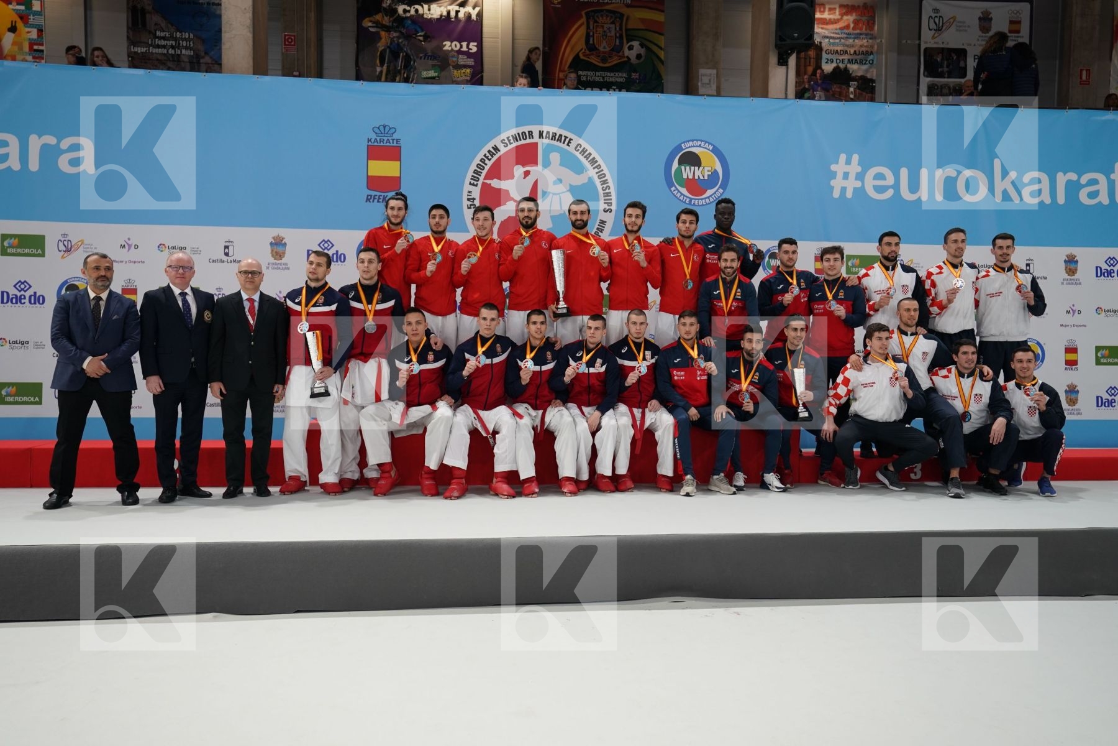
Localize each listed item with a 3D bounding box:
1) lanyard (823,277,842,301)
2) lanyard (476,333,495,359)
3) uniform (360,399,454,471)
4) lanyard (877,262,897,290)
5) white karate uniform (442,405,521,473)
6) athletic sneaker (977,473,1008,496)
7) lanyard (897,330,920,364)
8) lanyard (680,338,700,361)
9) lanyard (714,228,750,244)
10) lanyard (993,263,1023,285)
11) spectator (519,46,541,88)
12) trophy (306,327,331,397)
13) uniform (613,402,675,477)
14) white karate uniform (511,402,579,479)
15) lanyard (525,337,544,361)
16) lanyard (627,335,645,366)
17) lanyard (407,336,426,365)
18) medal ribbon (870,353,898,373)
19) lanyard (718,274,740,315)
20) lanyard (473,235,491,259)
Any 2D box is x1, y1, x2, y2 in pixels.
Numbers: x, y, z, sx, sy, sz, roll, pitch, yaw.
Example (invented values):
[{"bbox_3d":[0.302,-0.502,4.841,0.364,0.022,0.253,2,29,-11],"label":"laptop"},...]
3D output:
[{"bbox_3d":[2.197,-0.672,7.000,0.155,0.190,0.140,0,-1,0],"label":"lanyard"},{"bbox_3d":[-0.581,-0.213,6.850,0.150,0.200,0.130,0,2,-6],"label":"lanyard"},{"bbox_3d":[-1.192,0.475,6.800,0.700,0.530,0.540,0,3,-7],"label":"uniform"},{"bbox_3d":[2.810,-0.835,7.450,0.155,0.240,0.130,1,2,14],"label":"lanyard"},{"bbox_3d":[-0.594,0.483,6.680,0.590,0.510,0.530,0,2,-6],"label":"white karate uniform"},{"bbox_3d":[3.333,0.847,6.650,0.110,0.130,0.295,0,-1,-7],"label":"athletic sneaker"},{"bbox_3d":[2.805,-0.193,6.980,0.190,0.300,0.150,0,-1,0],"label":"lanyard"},{"bbox_3d":[1.016,-0.186,6.740,0.155,0.185,0.130,1,2,0],"label":"lanyard"},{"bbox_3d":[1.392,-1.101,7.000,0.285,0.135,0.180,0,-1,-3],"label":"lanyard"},{"bbox_3d":[3.898,-0.861,7.550,0.220,0.185,0.130,2,3,20],"label":"lanyard"},{"bbox_3d":[-0.346,-3.037,10.331,0.300,1.650,0.420,2,2,22],"label":"spectator"},{"bbox_3d":[-1.785,-0.068,6.450,0.145,0.505,0.140,-7,3,-12],"label":"trophy"},{"bbox_3d":[0.689,0.533,7.070,0.480,0.570,0.540,0,3,-3],"label":"uniform"},{"bbox_3d":[-0.111,0.503,6.680,0.510,0.550,0.520,1,2,-3],"label":"white karate uniform"},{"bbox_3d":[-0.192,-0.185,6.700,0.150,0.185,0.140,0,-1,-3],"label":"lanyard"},{"bbox_3d":[0.621,-0.182,6.980,0.145,0.235,0.130,1,2,2],"label":"lanyard"},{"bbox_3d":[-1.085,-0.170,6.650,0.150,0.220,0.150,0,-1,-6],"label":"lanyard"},{"bbox_3d":[2.571,-0.080,6.880,0.220,0.170,0.130,1,2,6],"label":"medal ribbon"},{"bbox_3d":[1.420,-0.656,7.250,0.180,0.335,0.130,1,2,10],"label":"lanyard"},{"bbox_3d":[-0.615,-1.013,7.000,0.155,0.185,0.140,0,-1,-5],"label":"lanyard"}]

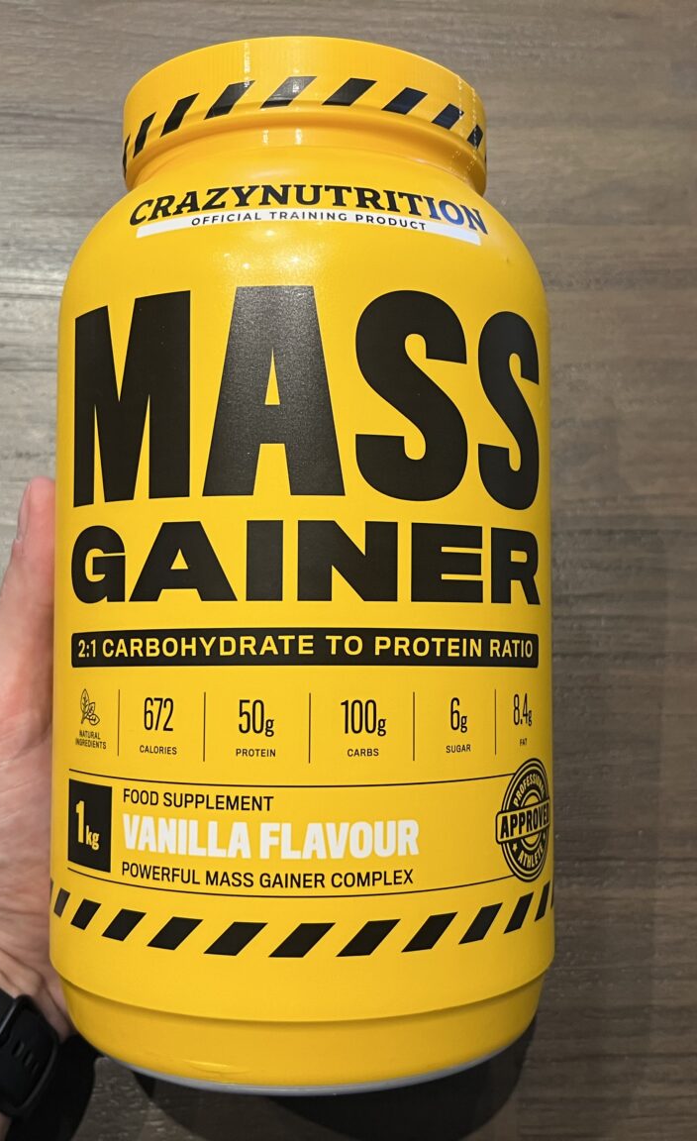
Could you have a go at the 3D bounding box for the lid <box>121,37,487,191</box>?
[{"bbox_3d":[-0.011,-0.111,0.313,0.098,0.098,0.019,0,86,0],"label":"lid"}]

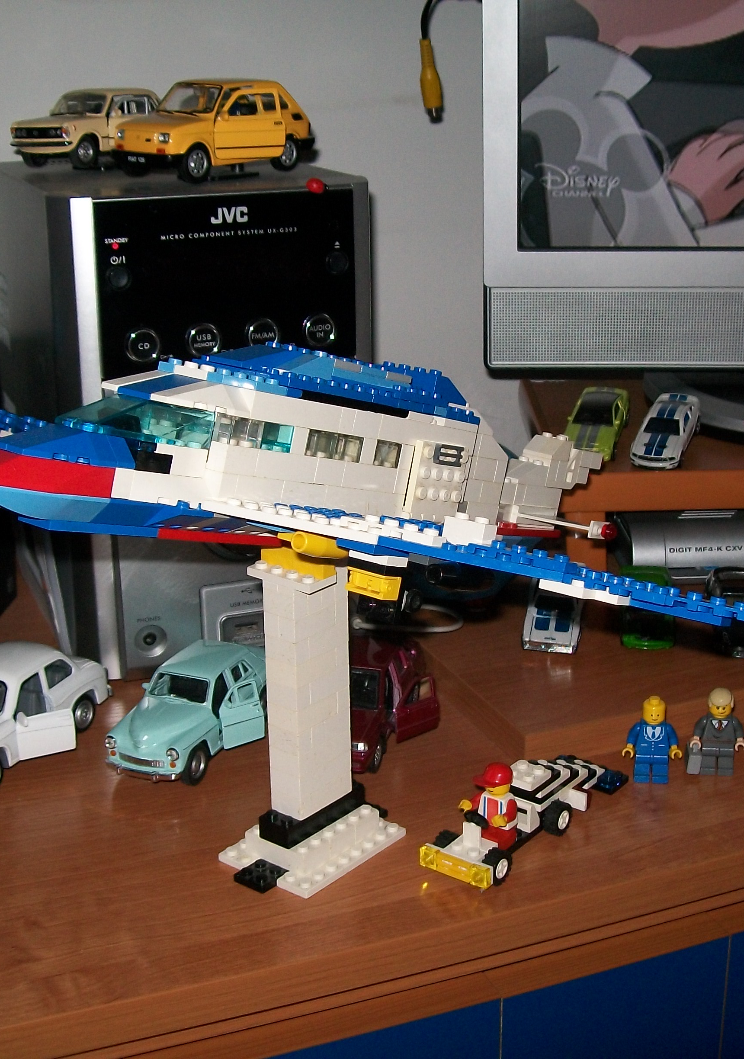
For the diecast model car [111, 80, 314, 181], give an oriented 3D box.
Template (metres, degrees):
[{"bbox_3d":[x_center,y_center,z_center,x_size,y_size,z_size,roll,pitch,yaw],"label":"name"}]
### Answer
[{"bbox_3d":[-0.086,-0.222,0.814,0.055,0.050,0.115,13,23,39],"label":"diecast model car"}]

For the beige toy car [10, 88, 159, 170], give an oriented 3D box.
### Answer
[{"bbox_3d":[-0.152,-0.236,0.859,0.046,0.041,0.117,10,21,30],"label":"beige toy car"}]

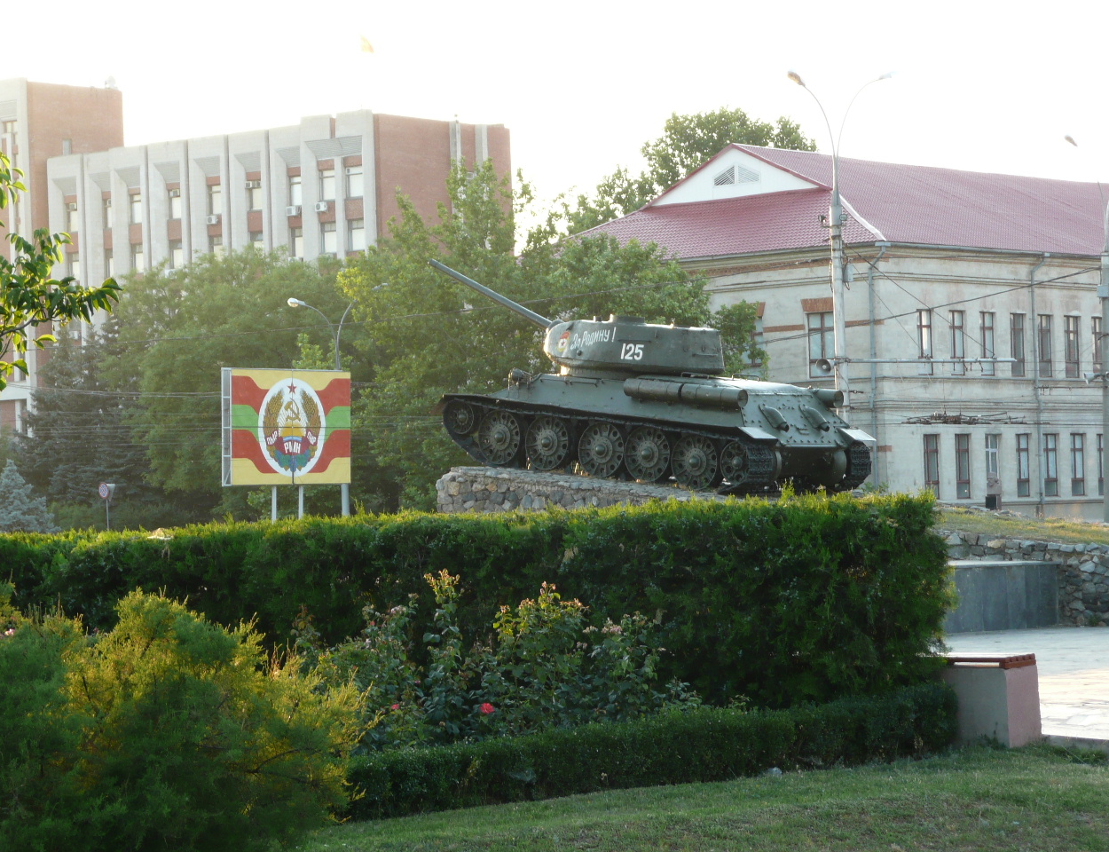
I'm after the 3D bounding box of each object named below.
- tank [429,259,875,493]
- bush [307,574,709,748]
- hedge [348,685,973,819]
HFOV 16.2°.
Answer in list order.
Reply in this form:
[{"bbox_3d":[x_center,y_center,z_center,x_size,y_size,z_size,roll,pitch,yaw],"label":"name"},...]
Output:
[{"bbox_3d":[0.880,-0.753,60.046,8.080,3.000,3.000,8,4,41],"label":"tank"},{"bbox_3d":[-0.292,1.414,21.814,1.000,1.180,2.450,-3,-2,42],"label":"bush"},{"bbox_3d":[0.463,1.774,21.471,0.450,0.400,4.985,-3,-2,42],"label":"hedge"}]

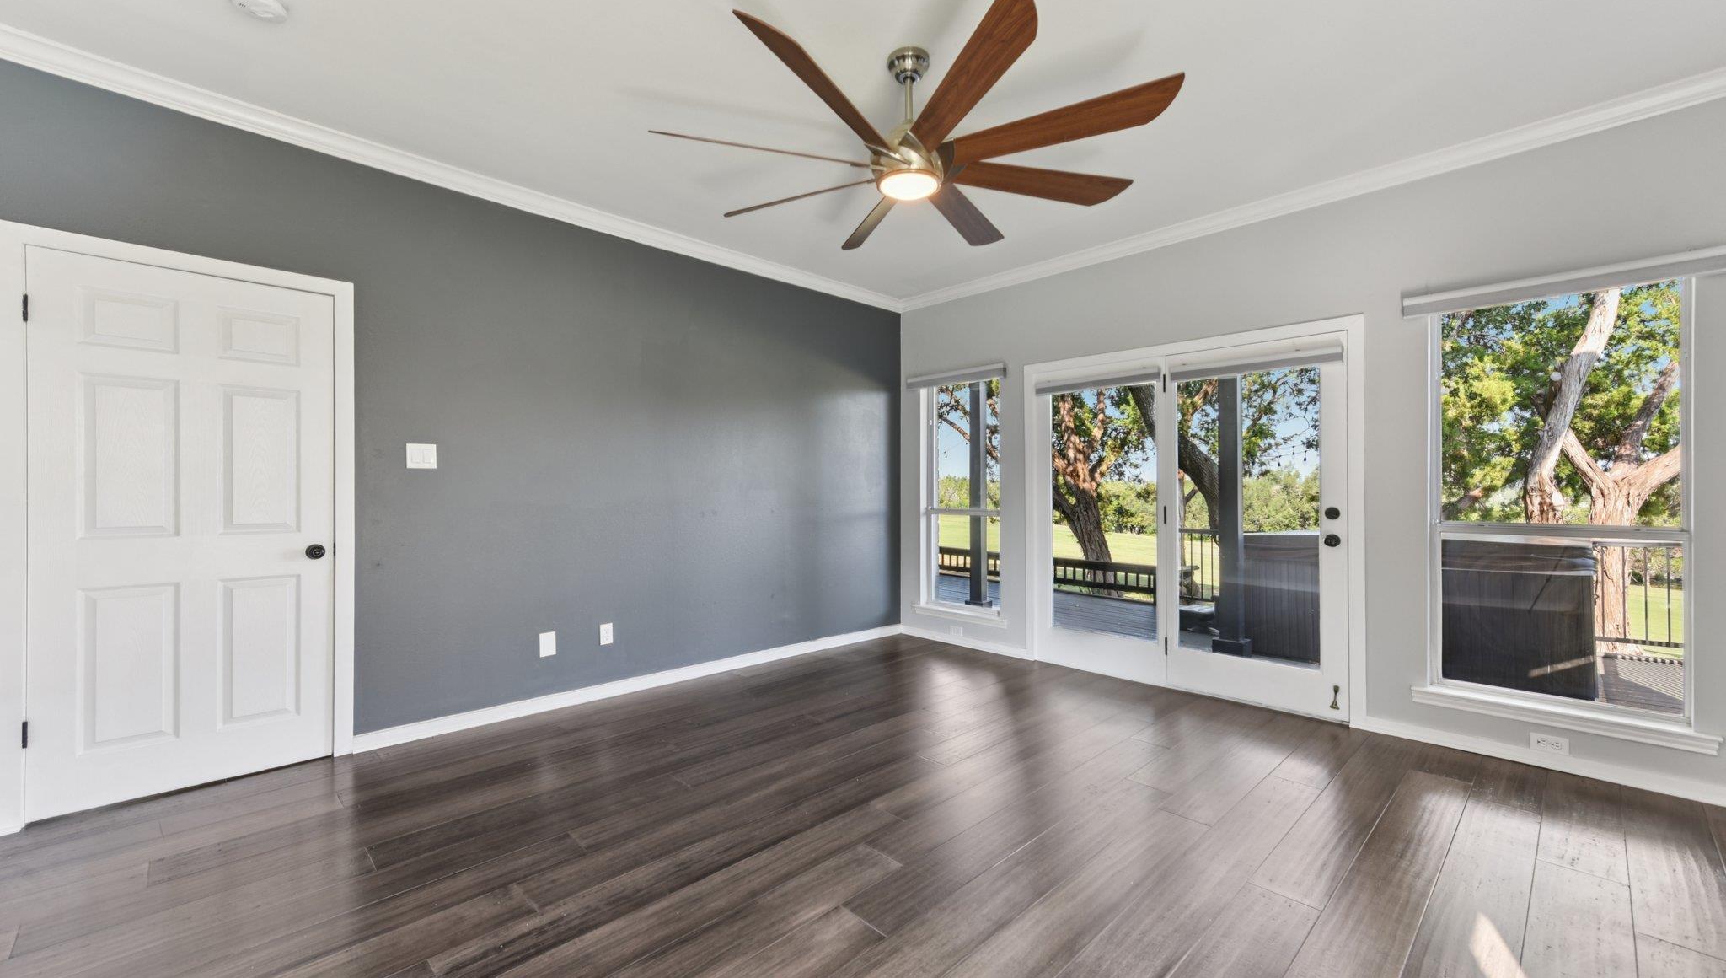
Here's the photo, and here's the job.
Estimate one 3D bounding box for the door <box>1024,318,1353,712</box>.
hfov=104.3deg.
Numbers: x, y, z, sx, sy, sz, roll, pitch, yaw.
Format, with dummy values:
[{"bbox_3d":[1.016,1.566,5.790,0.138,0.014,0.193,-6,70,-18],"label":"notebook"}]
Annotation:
[{"bbox_3d":[1.825,0.195,4.017,0.080,1.997,1.826,0,0,-44],"label":"door"}]

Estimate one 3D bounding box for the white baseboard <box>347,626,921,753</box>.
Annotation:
[{"bbox_3d":[-1.000,1.156,4.282,3.627,0.082,0.018,0,0,-44],"label":"white baseboard"}]

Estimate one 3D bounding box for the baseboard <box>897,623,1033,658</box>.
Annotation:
[{"bbox_3d":[0.723,1.162,5.120,0.018,0.082,1.209,0,0,-44],"label":"baseboard"}]

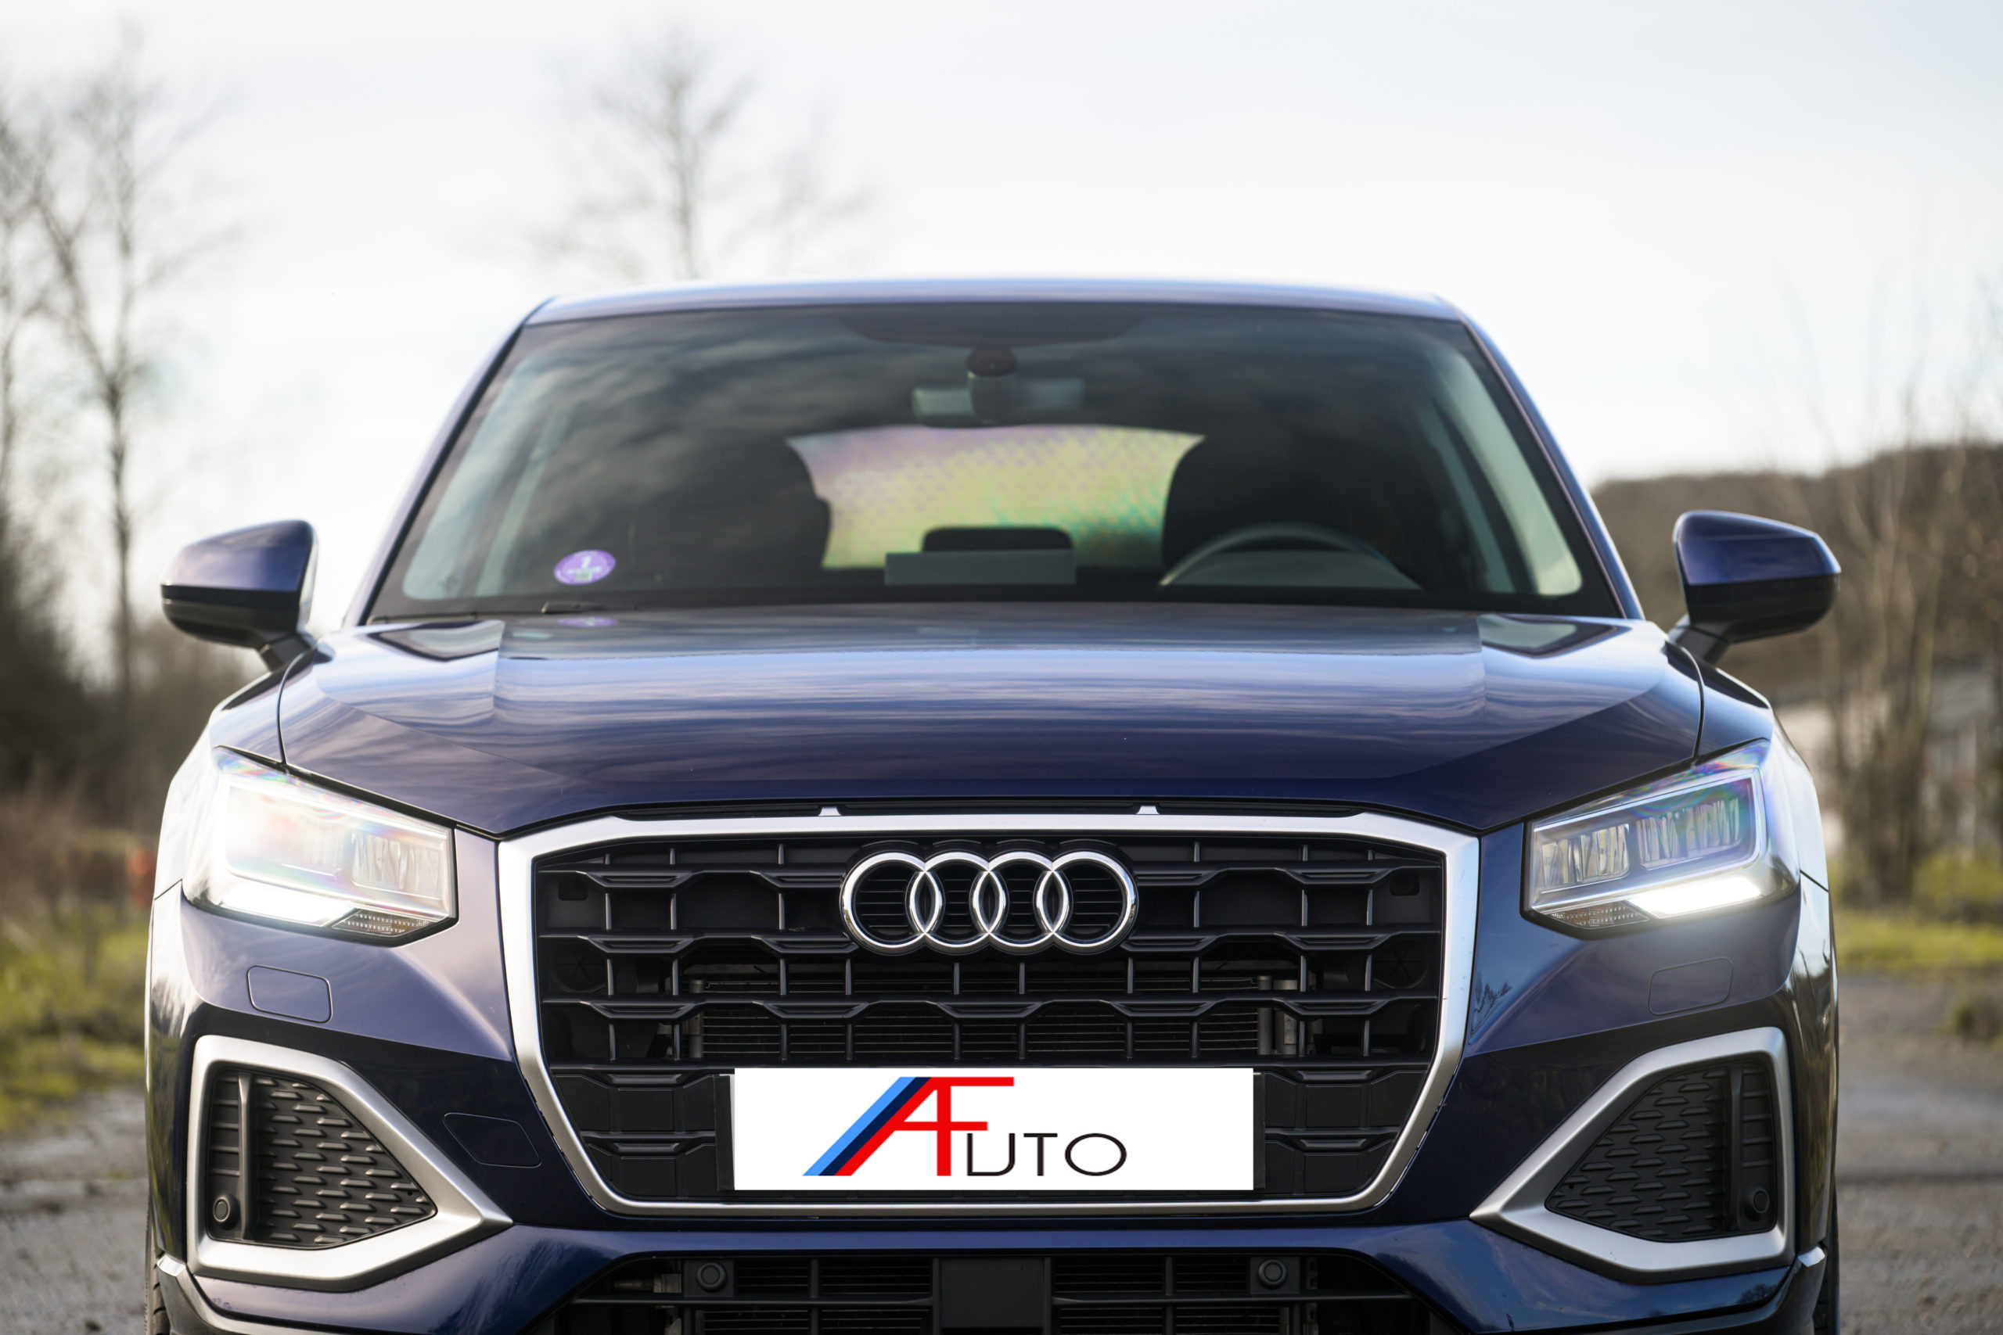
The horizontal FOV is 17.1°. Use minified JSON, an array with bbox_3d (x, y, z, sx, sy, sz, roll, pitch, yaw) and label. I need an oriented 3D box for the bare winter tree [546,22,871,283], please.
[{"bbox_3d":[-2.730,-2.400,60.000,3.500,6.900,3.300,0,0,0],"label":"bare winter tree"}]

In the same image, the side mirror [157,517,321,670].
[{"bbox_3d":[-0.915,-0.086,8.020,0.205,0.187,0.160,0,0,0],"label":"side mirror"}]

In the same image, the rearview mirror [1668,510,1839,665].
[{"bbox_3d":[0.904,-0.096,8.020,0.205,0.187,0.160,0,0,0],"label":"rearview mirror"}]

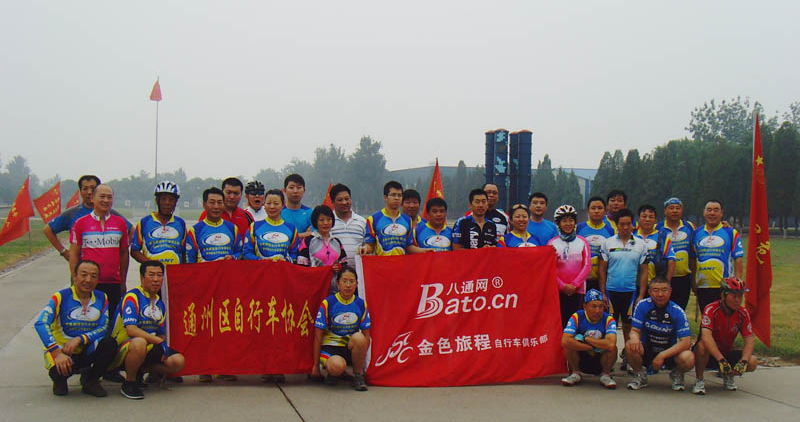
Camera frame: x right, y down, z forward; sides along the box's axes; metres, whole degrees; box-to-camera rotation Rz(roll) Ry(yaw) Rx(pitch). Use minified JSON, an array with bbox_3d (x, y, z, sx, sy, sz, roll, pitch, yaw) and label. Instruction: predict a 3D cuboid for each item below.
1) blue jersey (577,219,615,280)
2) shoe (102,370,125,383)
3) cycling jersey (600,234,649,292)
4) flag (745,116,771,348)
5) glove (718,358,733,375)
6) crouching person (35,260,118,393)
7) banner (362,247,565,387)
[{"bbox_3d":[2.016,0.403,9.200,0.470,0.610,0.280,1,0,5],"label":"blue jersey"},{"bbox_3d":[-2.570,1.483,8.100,0.105,0.110,0.280,2,0,-43],"label":"shoe"},{"bbox_3d":[2.202,0.509,8.820,0.470,0.600,0.280,1,0,5],"label":"cycling jersey"},{"bbox_3d":[3.949,0.203,9.900,0.300,2.550,0.180,1,0,14],"label":"flag"},{"bbox_3d":[2.907,1.389,8.050,0.120,0.160,0.100,1,0,11],"label":"glove"},{"bbox_3d":[-2.700,0.949,7.500,0.670,1.070,0.750,1,0,-14],"label":"crouching person"},{"bbox_3d":[0.578,0.950,8.080,1.860,1.170,0.180,-2,-3,-9],"label":"banner"}]

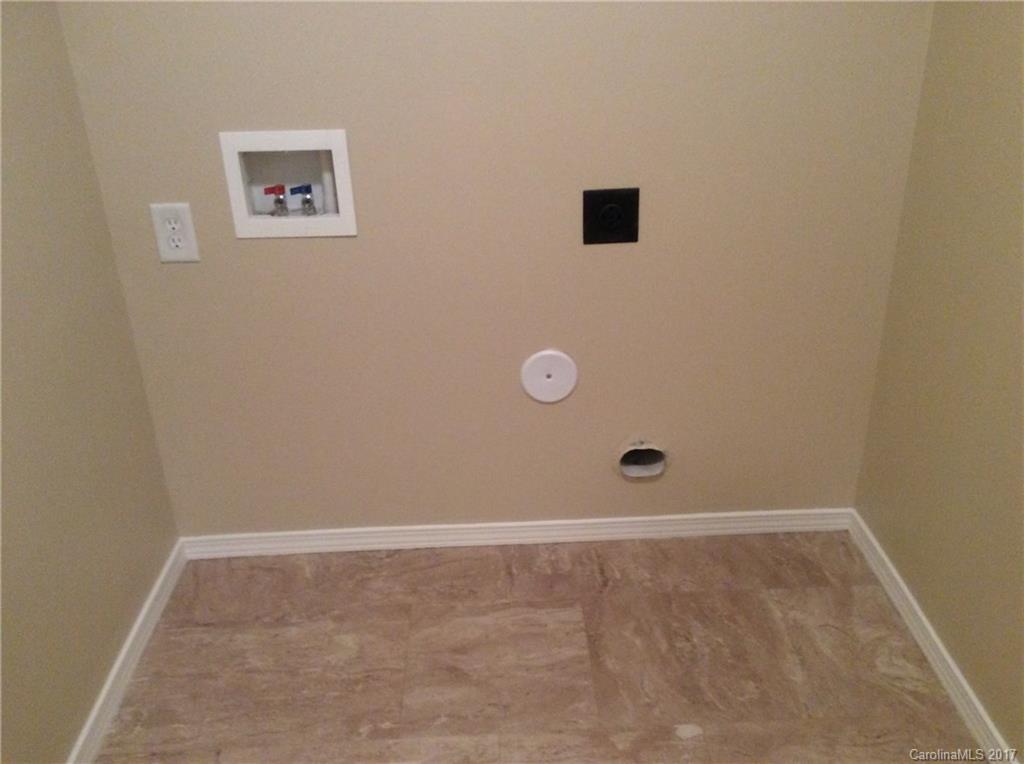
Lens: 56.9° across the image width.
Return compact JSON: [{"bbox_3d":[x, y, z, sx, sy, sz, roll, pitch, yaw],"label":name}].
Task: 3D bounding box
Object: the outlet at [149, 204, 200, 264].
[{"bbox_3d":[-0.693,-0.307,1.949,0.079,0.124,0.008,-2,26,-1],"label":"outlet"}]

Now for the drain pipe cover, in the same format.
[{"bbox_3d":[0.084,-0.013,2.118,0.126,0.128,0.009,-2,26,-1],"label":"drain pipe cover"}]

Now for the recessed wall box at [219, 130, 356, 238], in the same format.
[{"bbox_3d":[-0.449,-0.415,1.946,0.248,0.215,0.080,-2,26,-1],"label":"recessed wall box"}]

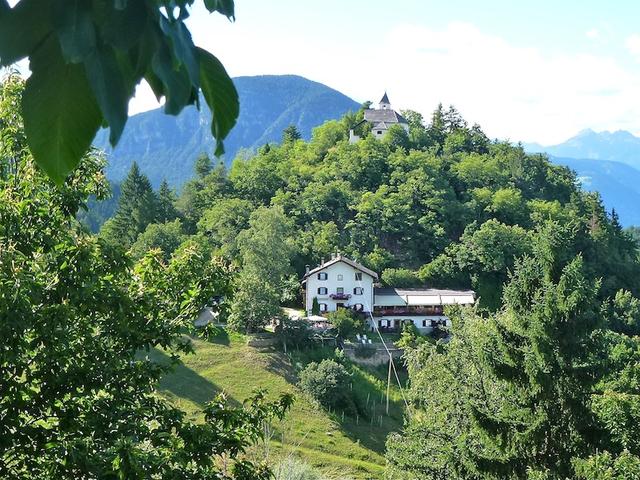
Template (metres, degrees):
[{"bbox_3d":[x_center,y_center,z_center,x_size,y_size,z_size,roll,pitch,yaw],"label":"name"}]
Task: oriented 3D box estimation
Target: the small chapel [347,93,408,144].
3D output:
[{"bbox_3d":[14.580,-30.460,235.000,14.200,12.300,8.300,0,2,-9],"label":"small chapel"}]

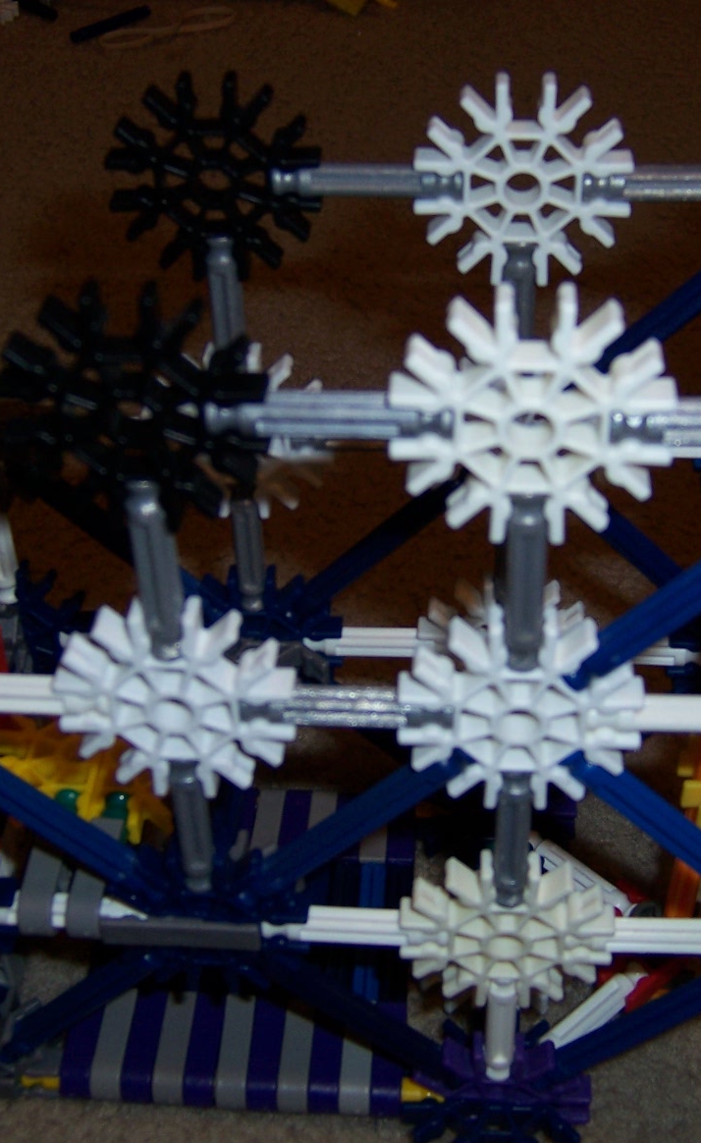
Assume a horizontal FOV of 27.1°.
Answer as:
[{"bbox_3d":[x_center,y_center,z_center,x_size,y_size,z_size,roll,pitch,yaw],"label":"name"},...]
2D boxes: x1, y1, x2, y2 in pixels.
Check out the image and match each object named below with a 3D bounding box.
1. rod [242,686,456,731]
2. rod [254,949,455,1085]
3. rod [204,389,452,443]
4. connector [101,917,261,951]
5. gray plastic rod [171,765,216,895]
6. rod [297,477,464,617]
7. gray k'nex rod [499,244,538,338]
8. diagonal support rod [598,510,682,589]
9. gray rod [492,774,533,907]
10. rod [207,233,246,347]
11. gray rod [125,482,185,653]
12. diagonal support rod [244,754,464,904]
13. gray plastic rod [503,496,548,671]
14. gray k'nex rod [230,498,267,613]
[{"bbox_3d":[-0.001,0.022,0.229,0.033,0.006,0.006,1,38,5],"label":"rod"},{"bbox_3d":[0.002,0.085,0.273,0.055,0.006,0.006,38,32,-22],"label":"rod"},{"bbox_3d":[-0.003,-0.021,0.195,0.033,0.006,0.006,1,38,5],"label":"rod"},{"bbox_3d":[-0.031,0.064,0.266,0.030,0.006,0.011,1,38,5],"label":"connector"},{"bbox_3d":[-0.027,0.044,0.248,0.006,0.033,0.006,1,38,5],"label":"gray plastic rod"},{"bbox_3d":[0.006,-0.004,0.306,0.006,0.054,0.006,38,32,-22],"label":"rod"},{"bbox_3d":[0.031,-0.046,0.271,0.006,0.033,0.006,1,38,5],"label":"gray k'nex rod"},{"bbox_3d":[0.060,-0.003,0.303,0.006,0.055,0.006,-39,26,29],"label":"diagonal support rod"},{"bbox_3d":[0.026,0.043,0.239,0.006,0.033,0.006,1,38,5],"label":"gray rod"},{"bbox_3d":[-0.022,-0.046,0.270,0.006,0.033,0.006,1,38,5],"label":"rod"},{"bbox_3d":[-0.029,0.000,0.214,0.006,0.033,0.006,1,38,5],"label":"gray rod"},{"bbox_3d":[0.001,0.044,0.246,0.006,0.054,0.006,38,32,-22],"label":"diagonal support rod"},{"bbox_3d":[0.025,0.002,0.206,0.006,0.033,0.006,1,38,5],"label":"gray plastic rod"},{"bbox_3d":[-0.021,-0.004,0.308,0.006,0.033,0.006,1,38,5],"label":"gray k'nex rod"}]

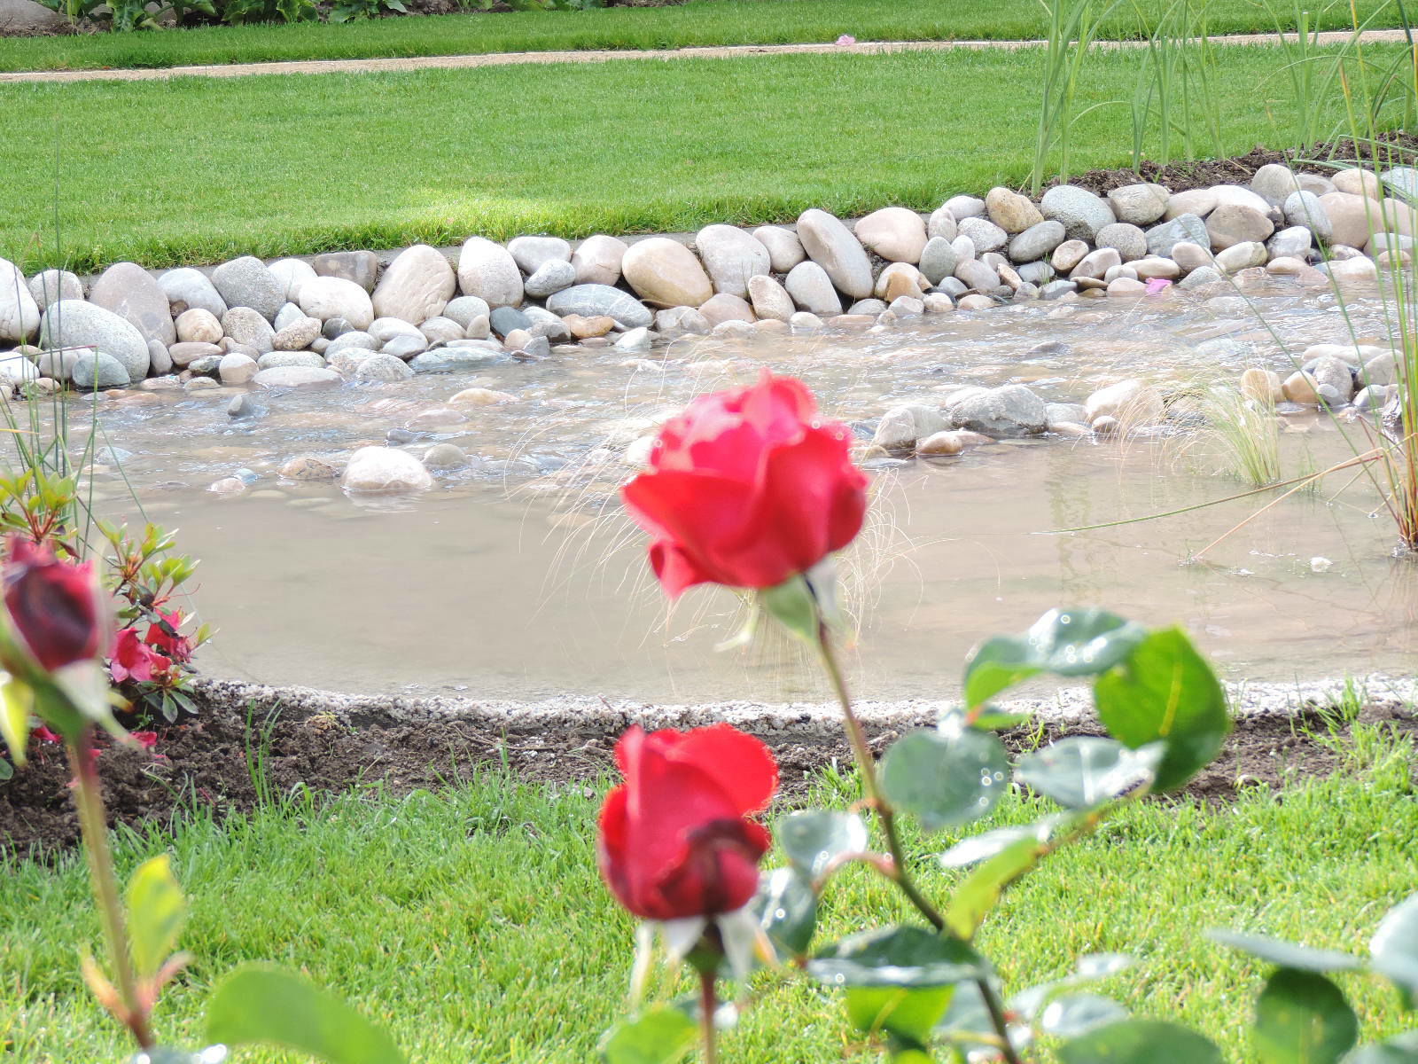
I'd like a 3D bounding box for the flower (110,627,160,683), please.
[{"bbox_3d":[-0.579,0.123,3.720,0.050,0.054,0.040,0,15,0],"label":"flower"}]

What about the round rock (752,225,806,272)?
[{"bbox_3d":[0.132,-0.548,7.150,0.112,0.092,0.086,0,14,0],"label":"round rock"}]

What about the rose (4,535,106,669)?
[{"bbox_3d":[-0.208,0.024,1.170,0.032,0.040,0.032,0,15,0],"label":"rose"}]

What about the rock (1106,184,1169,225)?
[{"bbox_3d":[0.875,-0.668,7.513,0.131,0.088,0.104,0,14,0],"label":"rock"}]

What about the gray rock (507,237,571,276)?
[{"bbox_3d":[-0.309,-0.497,6.700,0.118,0.078,0.090,-1,17,-3],"label":"gray rock"}]

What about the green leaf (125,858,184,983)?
[{"bbox_3d":[-0.162,0.113,1.080,0.018,0.038,0.010,7,11,-11],"label":"green leaf"}]

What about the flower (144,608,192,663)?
[{"bbox_3d":[-0.549,0.105,3.750,0.046,0.052,0.045,-7,17,-24],"label":"flower"}]

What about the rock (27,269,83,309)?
[{"bbox_3d":[-1.123,-0.410,6.338,0.097,0.088,0.079,0,15,0],"label":"rock"}]

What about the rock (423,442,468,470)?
[{"bbox_3d":[-0.421,-0.113,5.906,0.074,0.060,0.064,0,14,0],"label":"rock"}]

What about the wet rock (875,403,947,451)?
[{"bbox_3d":[0.359,-0.184,6.550,0.134,0.092,0.110,0,14,0],"label":"wet rock"}]

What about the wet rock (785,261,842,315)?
[{"bbox_3d":[0.187,-0.433,6.570,0.079,0.107,0.071,-24,14,6],"label":"wet rock"}]

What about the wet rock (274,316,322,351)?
[{"bbox_3d":[-0.695,-0.336,6.224,0.086,0.052,0.057,-19,15,5],"label":"wet rock"}]

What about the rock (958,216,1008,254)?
[{"bbox_3d":[0.519,-0.561,7.000,0.096,0.074,0.080,1,17,4],"label":"rock"}]

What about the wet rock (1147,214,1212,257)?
[{"bbox_3d":[0.909,-0.567,7.120,0.123,0.090,0.100,2,17,7],"label":"wet rock"}]

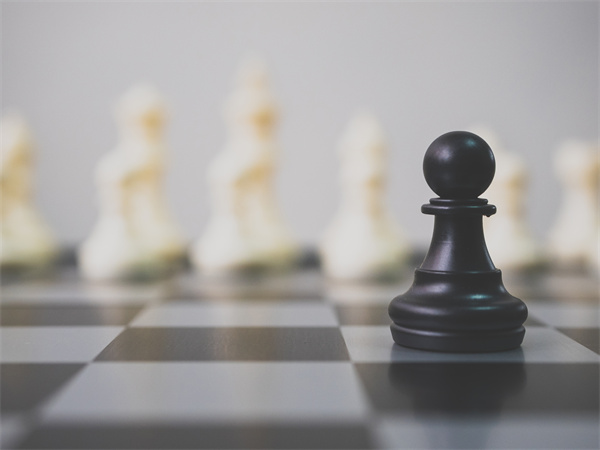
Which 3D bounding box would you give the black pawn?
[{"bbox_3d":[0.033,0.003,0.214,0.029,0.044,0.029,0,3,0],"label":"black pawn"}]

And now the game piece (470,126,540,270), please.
[{"bbox_3d":[0.078,-0.011,0.397,0.031,0.051,0.031,0,3,0],"label":"game piece"}]

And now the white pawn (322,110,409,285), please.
[{"bbox_3d":[0.025,-0.014,0.392,0.032,0.056,0.032,0,3,0],"label":"white pawn"}]

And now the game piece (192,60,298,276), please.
[{"bbox_3d":[-0.020,-0.024,0.391,0.035,0.076,0.035,0,3,0],"label":"game piece"}]

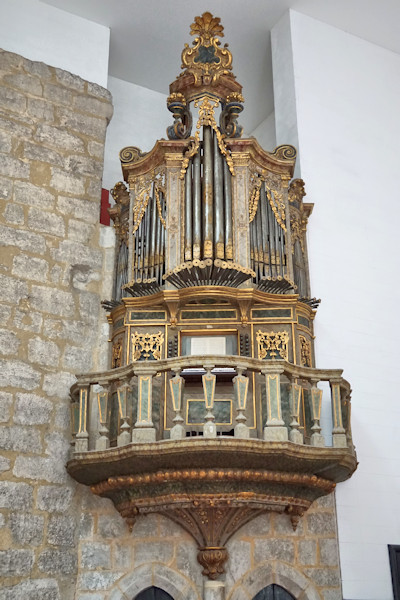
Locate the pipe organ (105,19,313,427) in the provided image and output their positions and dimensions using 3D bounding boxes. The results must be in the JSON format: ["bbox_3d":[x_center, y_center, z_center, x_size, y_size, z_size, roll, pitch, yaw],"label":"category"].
[{"bbox_3d":[0.145,-1.223,9.717,2.759,6.731,1.387,-1,-23,2],"label":"pipe organ"}]

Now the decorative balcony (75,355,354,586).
[{"bbox_3d":[0.137,1.872,7.879,3.468,2.190,1.606,-1,-23,2],"label":"decorative balcony"}]

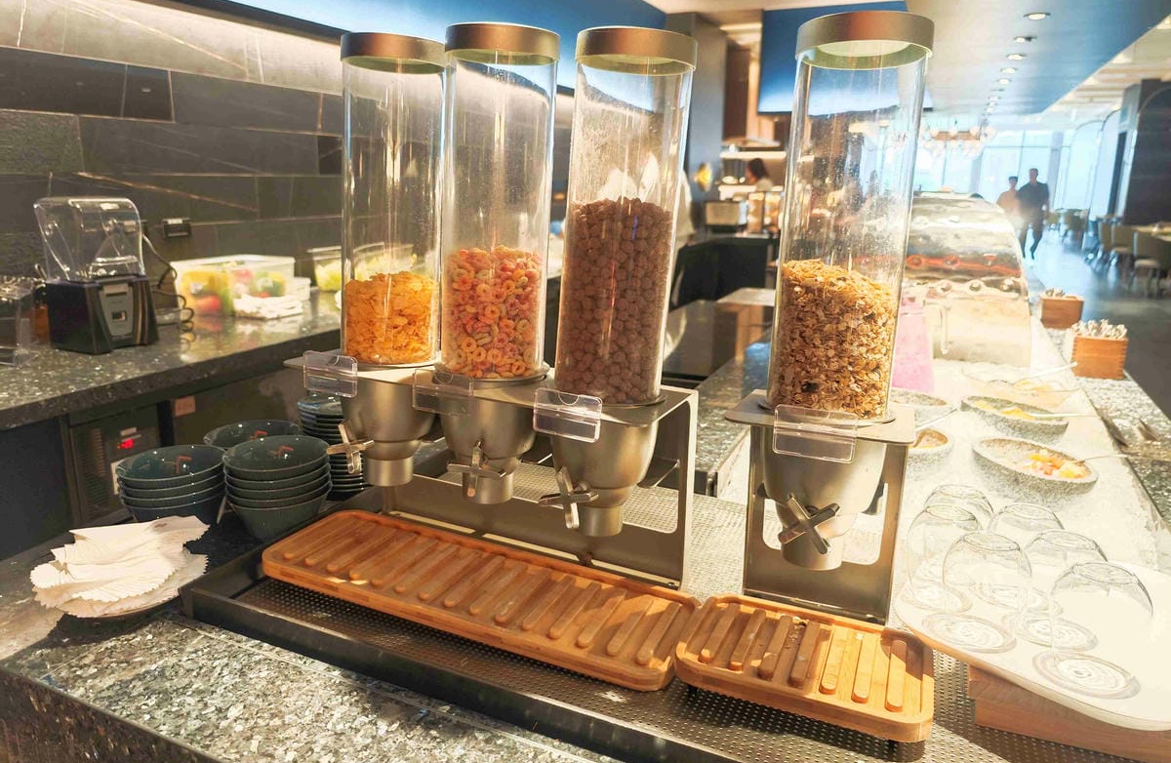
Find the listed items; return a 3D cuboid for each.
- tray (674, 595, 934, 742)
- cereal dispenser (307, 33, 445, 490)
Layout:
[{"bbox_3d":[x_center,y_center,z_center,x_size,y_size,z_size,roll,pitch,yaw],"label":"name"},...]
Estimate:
[{"bbox_3d":[0.223,0.282,0.790,0.239,0.021,0.162,8,16,22],"label":"tray"},{"bbox_3d":[-0.246,-0.126,0.945,0.135,0.536,0.159,9,16,23],"label":"cereal dispenser"}]

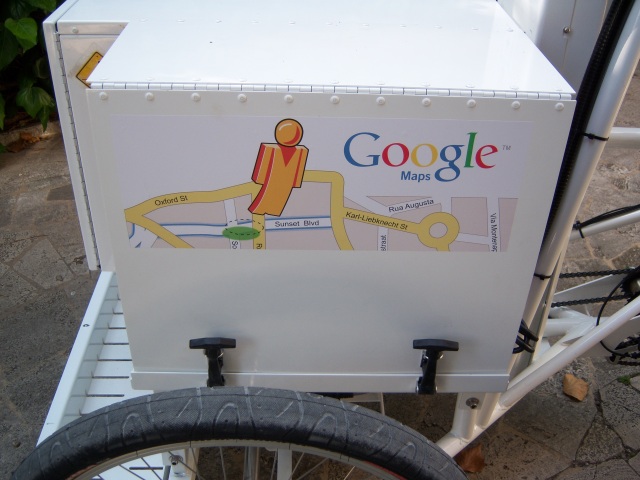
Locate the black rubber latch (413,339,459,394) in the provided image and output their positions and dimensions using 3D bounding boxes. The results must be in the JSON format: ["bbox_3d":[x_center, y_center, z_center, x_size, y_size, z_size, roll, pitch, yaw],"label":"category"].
[{"bbox_3d":[0.155,0.175,0.932,0.063,0.105,0.035,1,33,-2],"label":"black rubber latch"}]

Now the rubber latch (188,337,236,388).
[{"bbox_3d":[-0.144,0.171,0.921,0.063,0.105,0.035,1,33,-2],"label":"rubber latch"}]

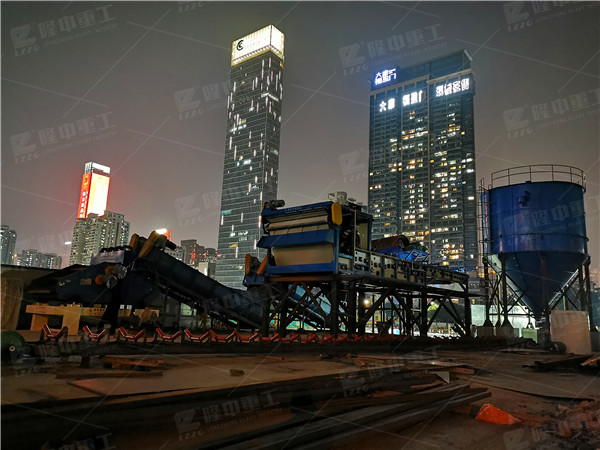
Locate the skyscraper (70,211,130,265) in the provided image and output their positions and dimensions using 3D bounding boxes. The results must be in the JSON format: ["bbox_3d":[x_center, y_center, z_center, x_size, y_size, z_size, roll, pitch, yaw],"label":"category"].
[{"bbox_3d":[-226.480,39.260,530.170,42.000,102.000,34.000,-6,-13,37],"label":"skyscraper"}]

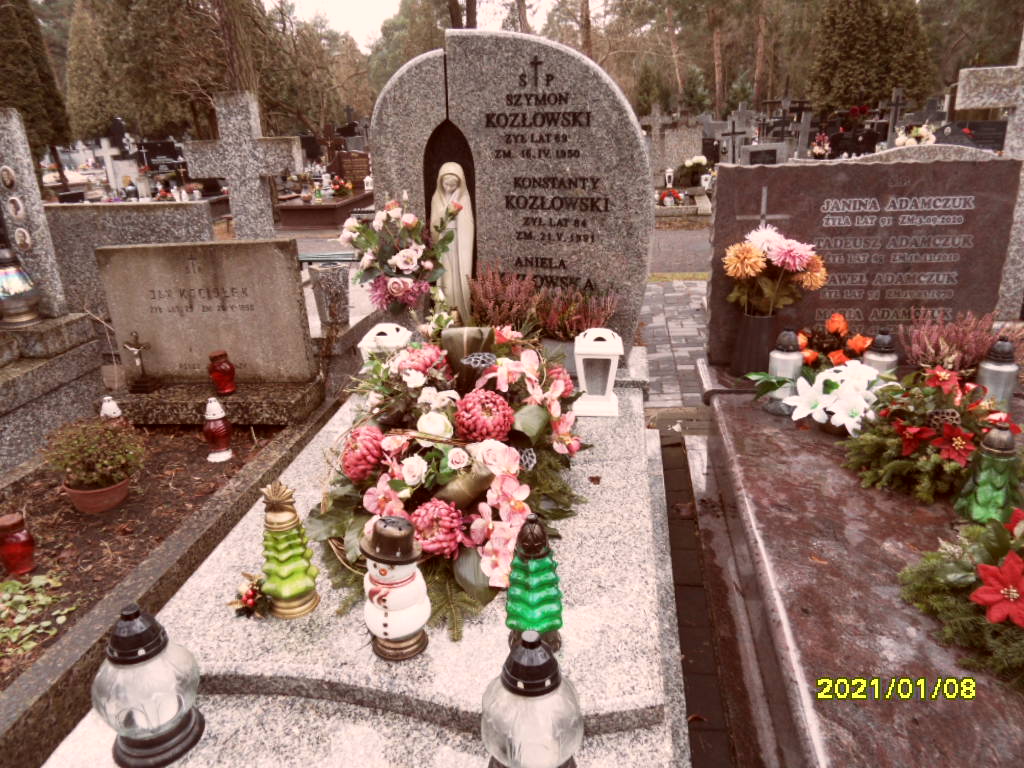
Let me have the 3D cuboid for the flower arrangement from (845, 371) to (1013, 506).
[{"bbox_3d":[1.006,0.095,1.730,0.370,0.210,0.350,1,21,9],"label":"flower arrangement"}]

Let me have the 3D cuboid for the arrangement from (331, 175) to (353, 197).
[{"bbox_3d":[-2.281,-2.656,9.500,0.290,0.290,0.270,1,21,9],"label":"arrangement"}]

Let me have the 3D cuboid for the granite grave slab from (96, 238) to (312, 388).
[{"bbox_3d":[-1.309,-0.321,3.146,0.830,0.640,0.120,-3,24,-5],"label":"granite grave slab"}]

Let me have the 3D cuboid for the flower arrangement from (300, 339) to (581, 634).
[{"bbox_3d":[-0.133,0.189,1.663,0.580,0.340,0.740,2,24,7],"label":"flower arrangement"}]

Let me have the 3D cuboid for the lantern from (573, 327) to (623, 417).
[{"bbox_3d":[0.269,-0.050,2.237,0.155,0.270,0.155,0,24,2],"label":"lantern"}]

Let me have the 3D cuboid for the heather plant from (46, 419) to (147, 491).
[{"bbox_3d":[-1.469,0.221,2.520,0.320,0.220,0.310,2,24,5],"label":"heather plant"}]

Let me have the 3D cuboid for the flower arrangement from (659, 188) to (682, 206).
[{"bbox_3d":[1.989,-2.355,8.911,0.300,0.220,0.240,2,24,5],"label":"flower arrangement"}]

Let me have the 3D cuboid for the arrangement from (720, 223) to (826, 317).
[{"bbox_3d":[0.868,-0.370,2.341,0.330,0.310,0.280,2,24,7],"label":"arrangement"}]

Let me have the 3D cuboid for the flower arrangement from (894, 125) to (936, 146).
[{"bbox_3d":[5.115,-3.112,9.000,0.500,0.340,0.350,1,21,9],"label":"flower arrangement"}]

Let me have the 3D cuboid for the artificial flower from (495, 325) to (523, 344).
[{"bbox_3d":[-0.010,-0.143,2.050,0.085,0.060,0.070,1,21,9],"label":"artificial flower"}]

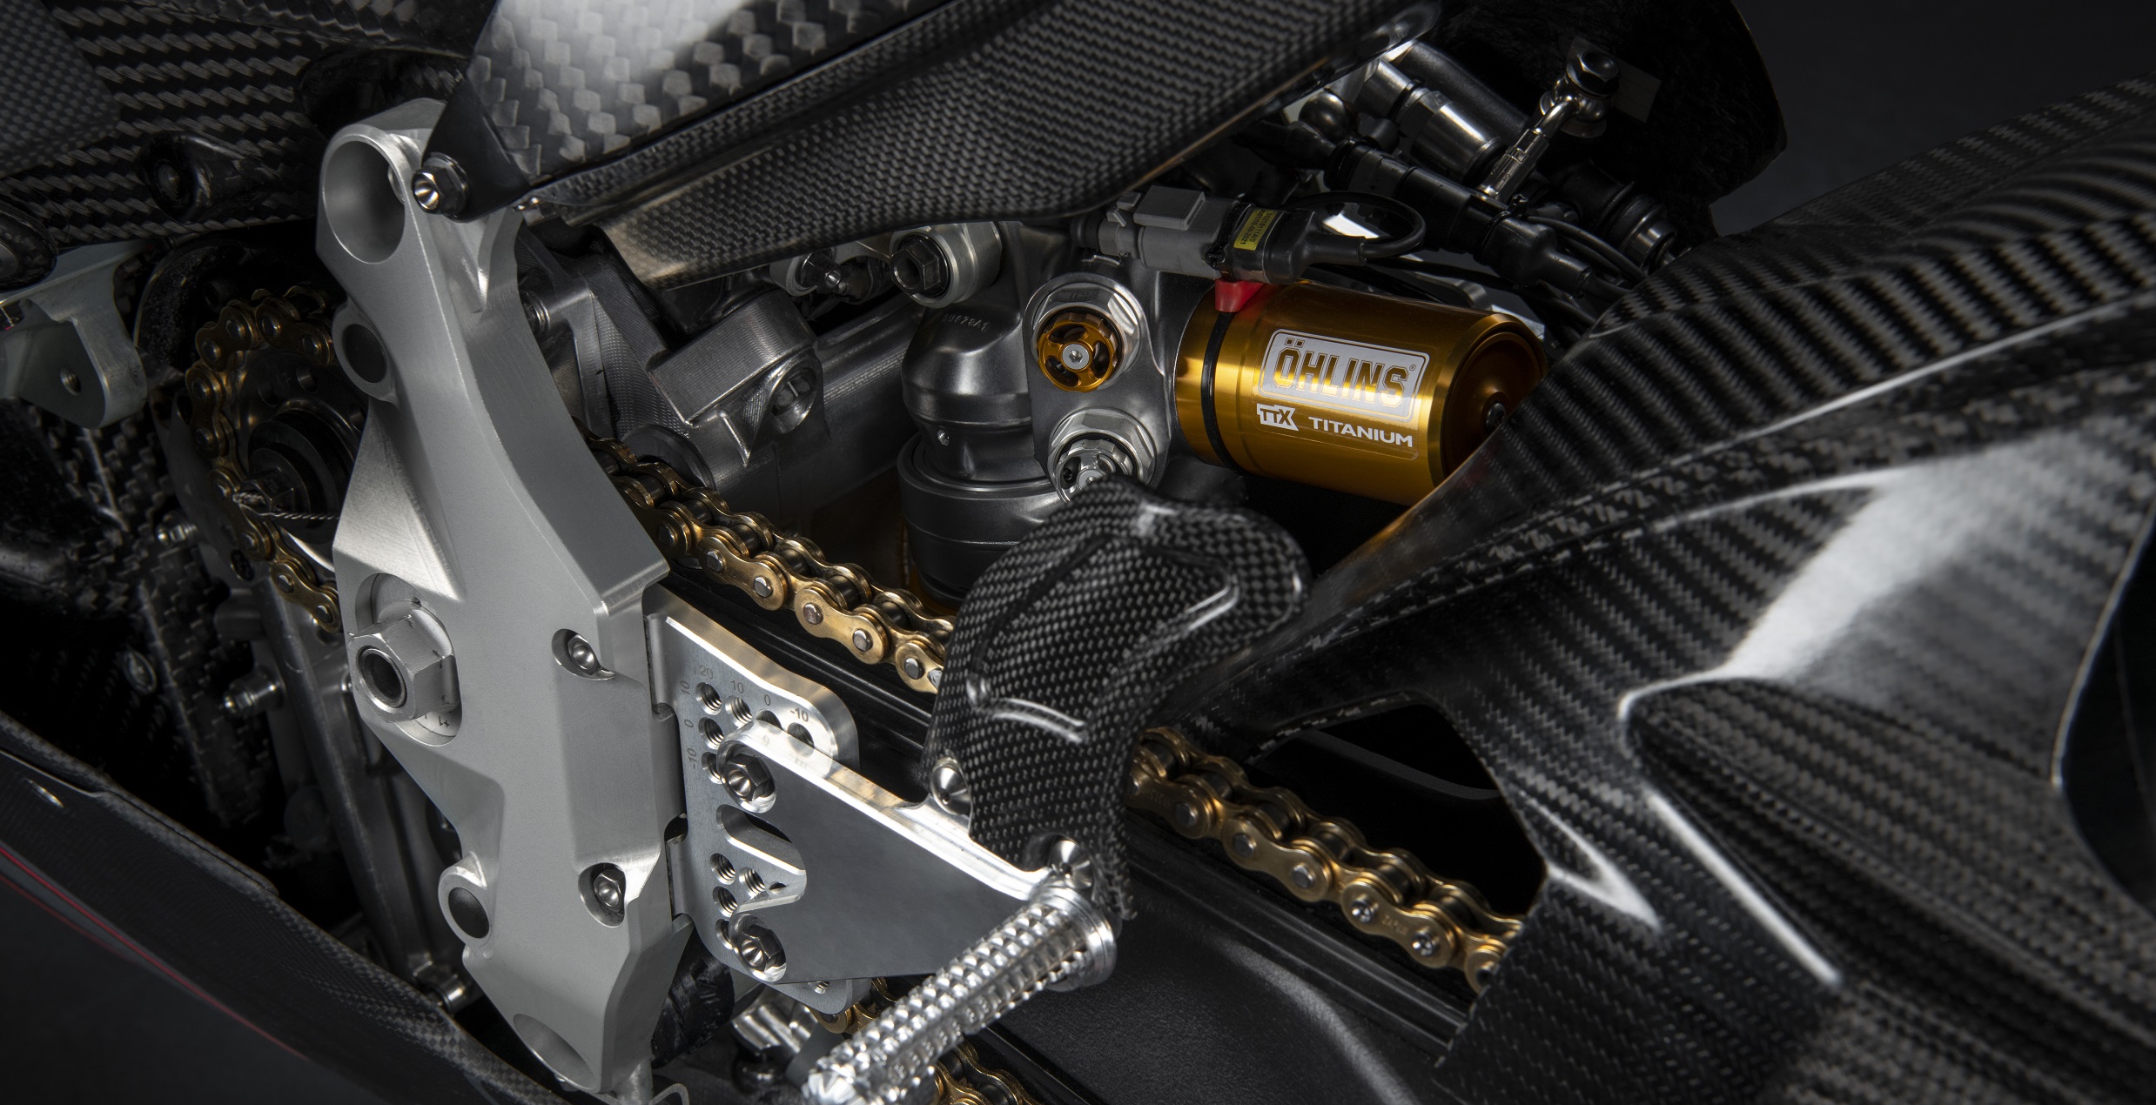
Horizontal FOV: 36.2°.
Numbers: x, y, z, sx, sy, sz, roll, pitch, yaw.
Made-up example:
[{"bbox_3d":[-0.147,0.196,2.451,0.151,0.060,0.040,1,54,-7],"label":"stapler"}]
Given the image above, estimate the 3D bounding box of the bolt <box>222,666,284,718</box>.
[{"bbox_3d":[-0.249,0.042,0.995,0.011,0.011,0.021,21,37,32],"label":"bolt"}]

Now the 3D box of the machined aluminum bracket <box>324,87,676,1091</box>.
[{"bbox_3d":[-0.143,0.013,0.823,0.096,0.263,0.032,21,37,32],"label":"machined aluminum bracket"}]

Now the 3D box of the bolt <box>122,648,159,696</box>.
[{"bbox_3d":[-0.304,0.039,1.070,0.016,0.016,0.008,21,37,32],"label":"bolt"}]

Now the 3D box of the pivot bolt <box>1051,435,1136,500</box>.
[{"bbox_3d":[0.005,-0.019,0.830,0.021,0.021,0.013,6,26,10],"label":"pivot bolt"}]

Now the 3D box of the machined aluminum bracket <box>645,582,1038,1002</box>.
[{"bbox_3d":[-0.052,0.074,0.780,0.143,0.095,0.026,21,37,32],"label":"machined aluminum bracket"}]

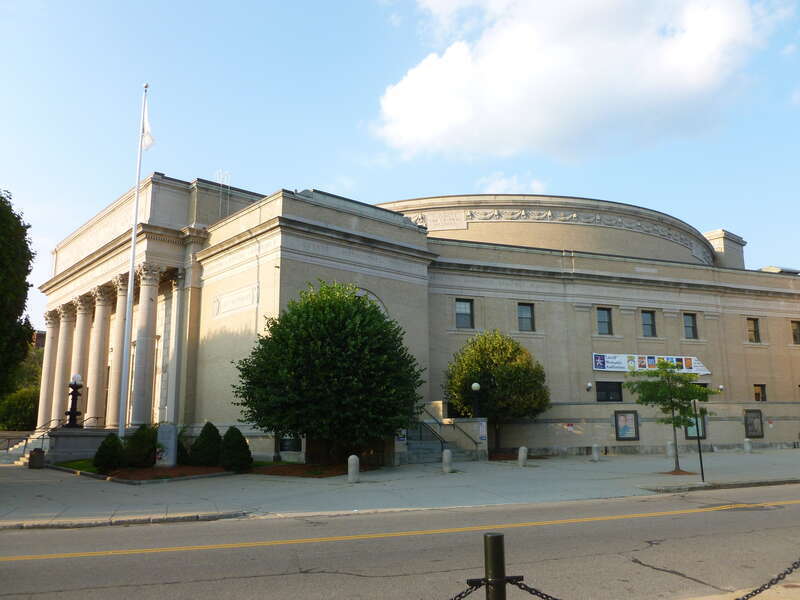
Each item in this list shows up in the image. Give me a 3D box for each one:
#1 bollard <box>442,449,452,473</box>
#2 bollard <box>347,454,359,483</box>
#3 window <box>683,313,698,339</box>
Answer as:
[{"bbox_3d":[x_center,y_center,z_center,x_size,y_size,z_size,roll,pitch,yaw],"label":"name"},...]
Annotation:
[{"bbox_3d":[1.743,5.935,23.990,0.310,0.850,0.310,-1,-11,0],"label":"bollard"},{"bbox_3d":[-1.551,5.581,21.494,0.354,0.874,0.354,4,-12,-21],"label":"bollard"},{"bbox_3d":[17.817,1.637,39.708,1.065,1.569,0.200,4,-12,-20],"label":"window"}]

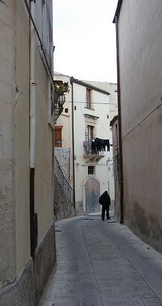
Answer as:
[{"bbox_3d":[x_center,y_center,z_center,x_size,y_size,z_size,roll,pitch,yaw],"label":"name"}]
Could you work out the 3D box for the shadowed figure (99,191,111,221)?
[{"bbox_3d":[1.314,2.865,16.500,0.580,1.610,0.400,-2,-4,13],"label":"shadowed figure"}]

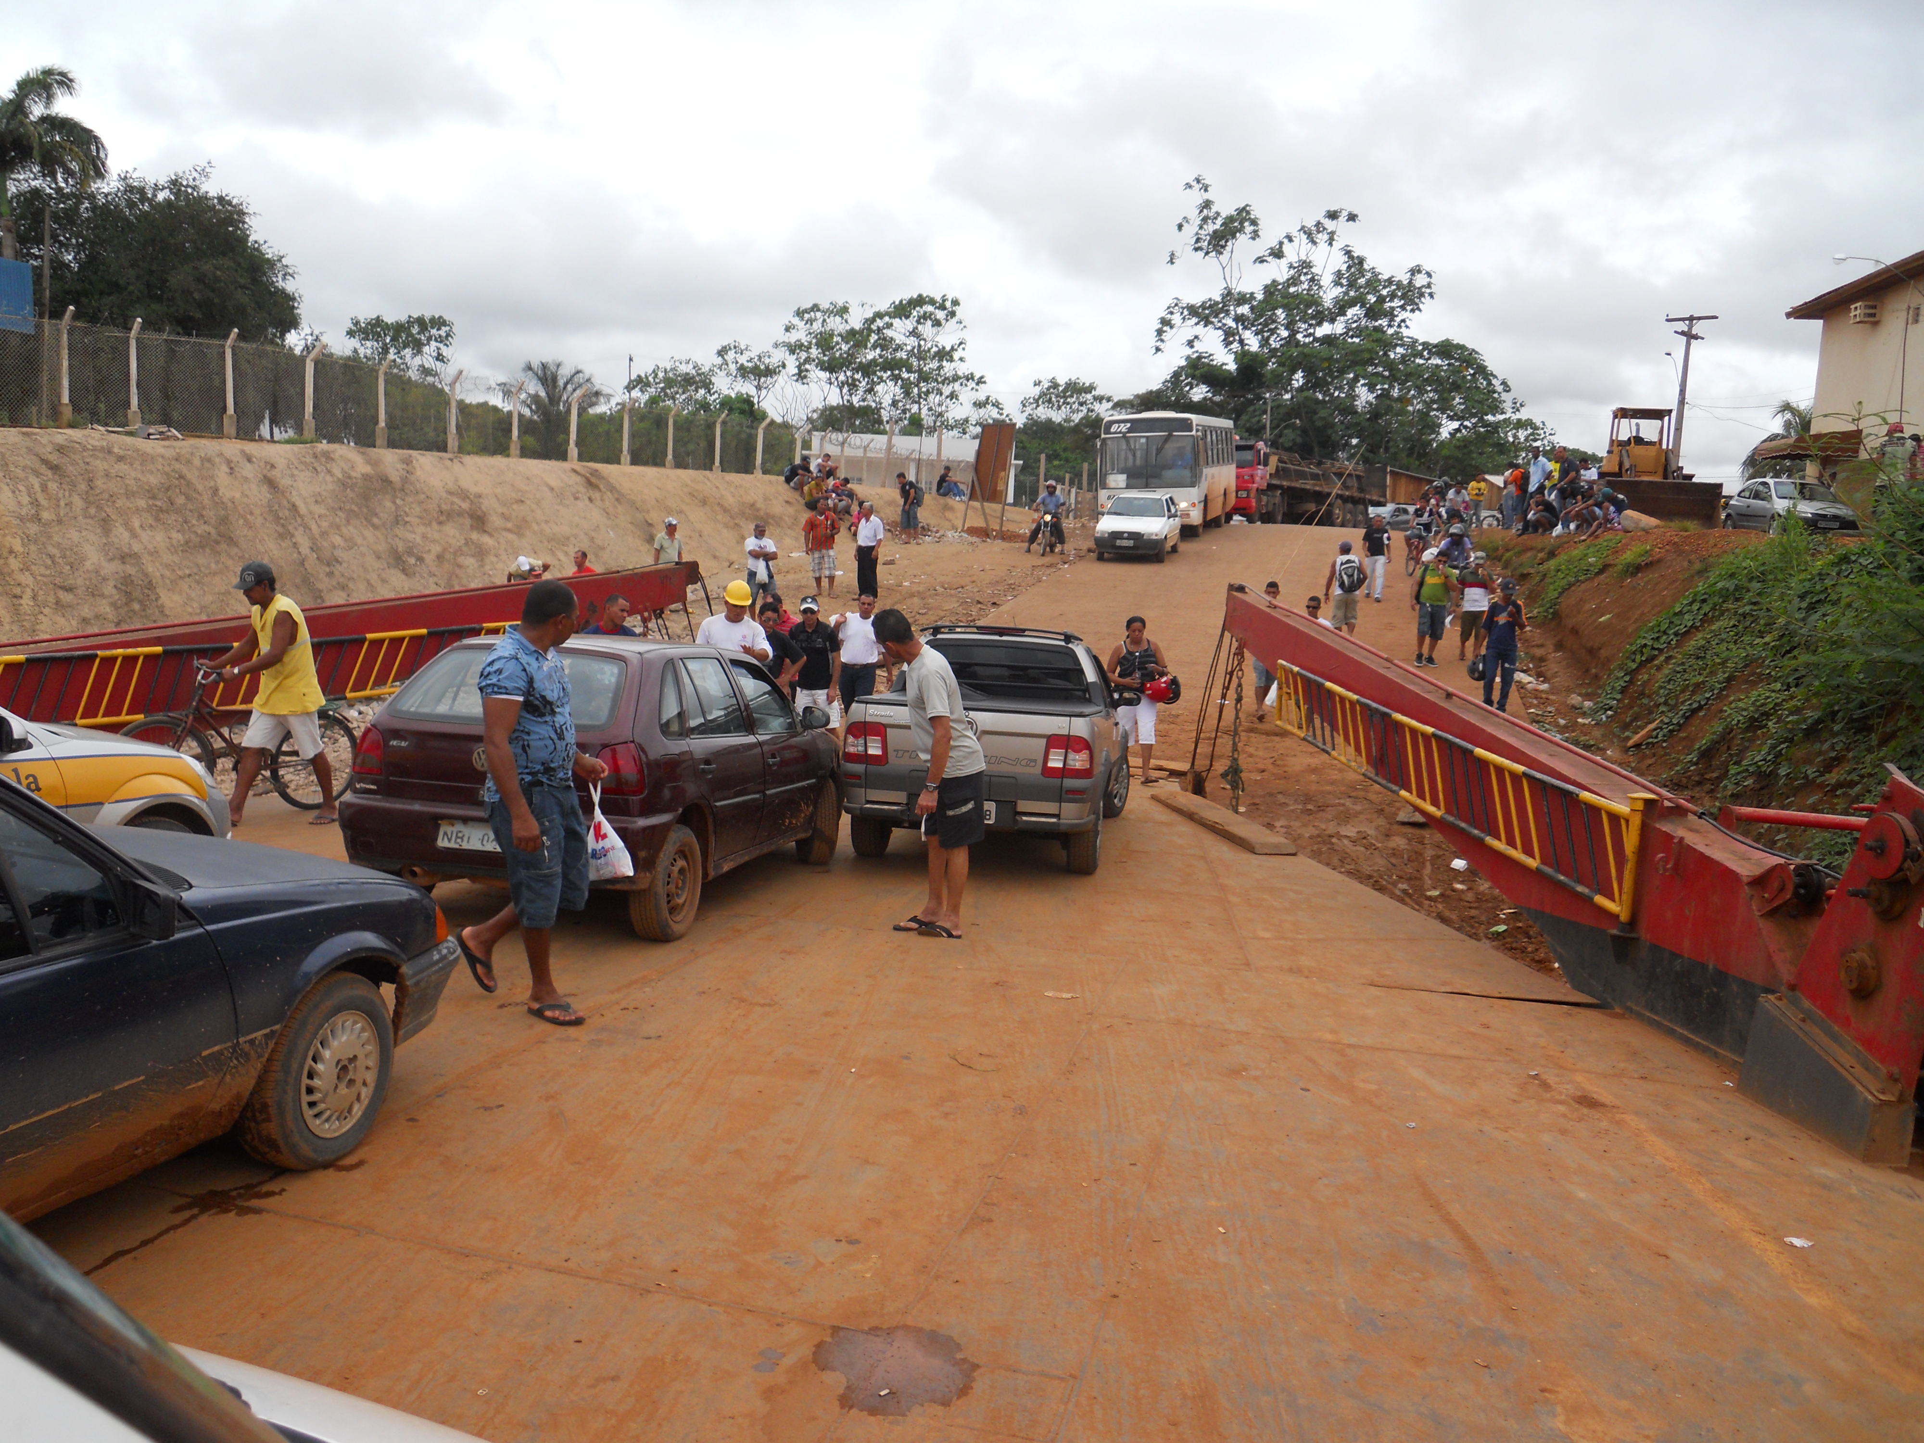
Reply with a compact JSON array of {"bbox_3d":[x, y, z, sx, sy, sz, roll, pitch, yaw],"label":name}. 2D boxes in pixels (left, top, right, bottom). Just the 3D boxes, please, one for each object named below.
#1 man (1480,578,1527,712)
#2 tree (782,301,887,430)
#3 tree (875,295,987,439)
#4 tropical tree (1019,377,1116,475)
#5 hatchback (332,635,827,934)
[{"bbox_3d":[6.963,-0.977,20.000,0.580,1.730,0.380,3,5,11],"label":"man"},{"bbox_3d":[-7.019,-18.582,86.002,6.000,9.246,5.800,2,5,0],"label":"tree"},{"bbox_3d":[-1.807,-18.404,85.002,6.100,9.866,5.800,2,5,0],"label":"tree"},{"bbox_3d":[5.250,-14.600,80.000,5.000,6.200,4.800,2,8,0],"label":"tropical tree"},{"bbox_3d":[-1.857,0.229,9.310,1.650,1.410,3.840,5,4,13],"label":"hatchback"}]

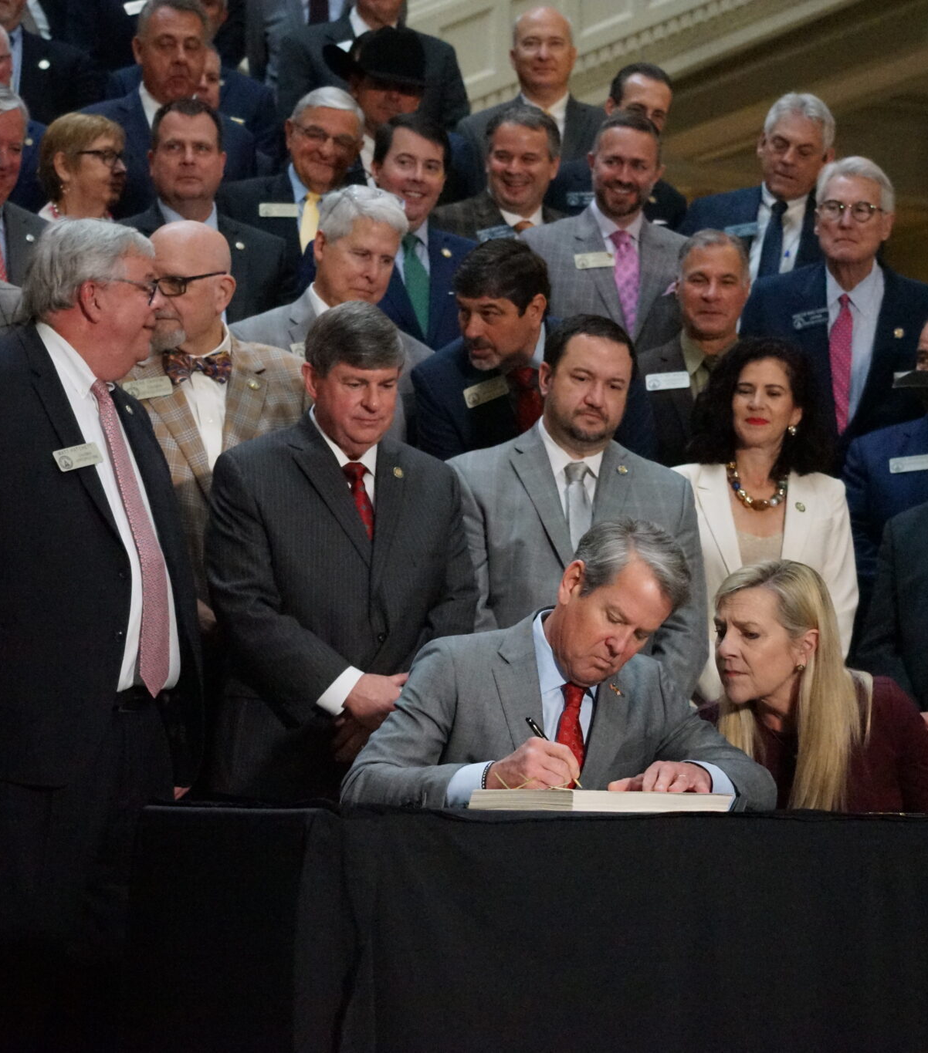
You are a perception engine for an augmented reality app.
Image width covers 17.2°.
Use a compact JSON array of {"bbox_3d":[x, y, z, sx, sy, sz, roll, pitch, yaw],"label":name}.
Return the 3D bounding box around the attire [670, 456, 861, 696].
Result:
[{"bbox_3d":[0.602,0.177,6.200,0.430,0.620,0.270,1,-5,-2],"label":"attire"}]

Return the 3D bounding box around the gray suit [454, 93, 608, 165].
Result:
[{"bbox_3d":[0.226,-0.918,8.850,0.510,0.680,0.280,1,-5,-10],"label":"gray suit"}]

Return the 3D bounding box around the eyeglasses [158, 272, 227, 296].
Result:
[{"bbox_3d":[-0.507,-0.444,5.553,0.140,0.043,0.140,-4,5,38],"label":"eyeglasses"}]

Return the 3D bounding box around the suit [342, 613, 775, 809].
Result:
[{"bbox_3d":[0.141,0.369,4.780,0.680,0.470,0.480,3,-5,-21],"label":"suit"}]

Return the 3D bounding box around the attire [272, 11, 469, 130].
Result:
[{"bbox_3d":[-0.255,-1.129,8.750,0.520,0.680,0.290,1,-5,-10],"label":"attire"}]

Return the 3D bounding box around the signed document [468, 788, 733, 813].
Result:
[{"bbox_3d":[0.169,0.343,3.830,0.218,0.025,0.283,3,-6,-24],"label":"signed document"}]

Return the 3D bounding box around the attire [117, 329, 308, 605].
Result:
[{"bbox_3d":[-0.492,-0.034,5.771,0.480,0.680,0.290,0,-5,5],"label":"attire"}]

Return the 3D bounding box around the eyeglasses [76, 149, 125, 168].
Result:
[{"bbox_3d":[-0.868,-0.867,7.220,0.138,0.042,0.138,5,-4,17],"label":"eyeglasses"}]

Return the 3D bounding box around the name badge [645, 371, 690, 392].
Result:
[{"bbox_3d":[0.433,-0.308,6.520,0.092,0.033,0.006,-5,-16,-11],"label":"name badge"}]

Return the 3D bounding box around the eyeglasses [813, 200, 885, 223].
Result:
[{"bbox_3d":[0.870,-0.714,6.950,0.138,0.047,0.140,-1,-2,17],"label":"eyeglasses"}]

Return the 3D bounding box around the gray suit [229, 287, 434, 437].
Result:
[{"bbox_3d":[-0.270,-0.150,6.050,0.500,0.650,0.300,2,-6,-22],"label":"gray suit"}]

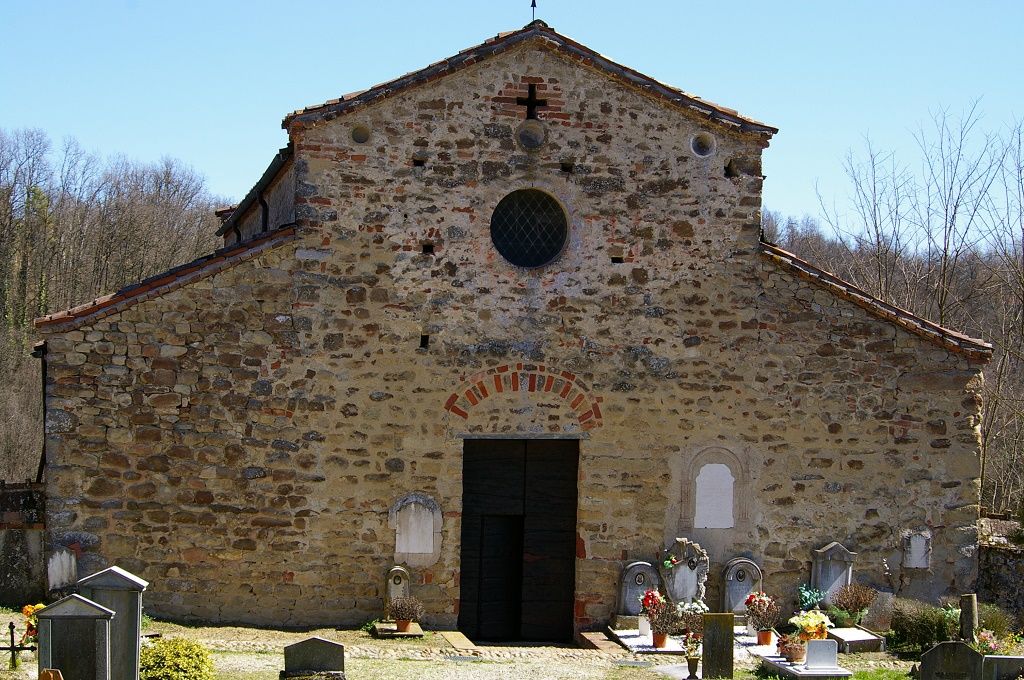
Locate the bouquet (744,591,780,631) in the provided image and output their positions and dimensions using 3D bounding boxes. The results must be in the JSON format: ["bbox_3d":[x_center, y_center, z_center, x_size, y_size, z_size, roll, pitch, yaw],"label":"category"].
[{"bbox_3d":[3.633,3.923,30.900,0.522,0.581,0.480,0,1,-10],"label":"bouquet"}]

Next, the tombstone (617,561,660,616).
[{"bbox_3d":[1.791,3.512,30.050,0.560,0.770,0.260,0,0,-10],"label":"tombstone"}]

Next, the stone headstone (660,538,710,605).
[{"bbox_3d":[2.594,3.475,31.867,0.702,0.977,0.250,0,1,-10],"label":"stone headstone"}]

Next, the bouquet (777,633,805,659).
[{"bbox_3d":[3.490,3.835,26.700,0.340,0.330,0.300,0,0,-10],"label":"bouquet"}]

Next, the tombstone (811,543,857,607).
[{"bbox_3d":[4.902,3.562,32.384,0.670,0.974,0.160,0,1,-10],"label":"tombstone"}]

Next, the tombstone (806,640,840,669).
[{"bbox_3d":[3.751,3.800,25.700,0.390,0.370,0.100,0,0,-10],"label":"tombstone"}]

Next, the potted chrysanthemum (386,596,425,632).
[{"bbox_3d":[-1.440,3.711,28.800,0.500,0.490,0.490,0,0,-10],"label":"potted chrysanthemum"}]

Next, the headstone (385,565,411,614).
[{"bbox_3d":[-1.682,3.693,31.295,0.367,0.742,0.130,0,1,-10],"label":"headstone"}]

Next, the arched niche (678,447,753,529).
[{"bbox_3d":[3.068,2.247,32.272,1.092,1.254,0.100,0,1,-10],"label":"arched niche"}]

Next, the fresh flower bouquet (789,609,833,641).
[{"bbox_3d":[4.145,3.951,29.500,0.600,0.420,0.470,0,1,-10],"label":"fresh flower bouquet"}]

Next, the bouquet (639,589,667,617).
[{"bbox_3d":[1.912,3.573,29.000,0.370,0.380,0.340,0,0,-10],"label":"bouquet"}]

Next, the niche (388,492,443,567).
[{"bbox_3d":[-1.427,2.801,31.519,0.789,1.075,0.100,0,1,-10],"label":"niche"}]

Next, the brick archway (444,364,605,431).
[{"bbox_3d":[0.161,0.840,31.864,2.391,1.003,0.200,0,1,-10],"label":"brick archway"}]

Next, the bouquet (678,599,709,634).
[{"bbox_3d":[2.665,4.056,31.200,0.454,0.513,0.418,0,1,-10],"label":"bouquet"}]

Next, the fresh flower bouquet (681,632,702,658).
[{"bbox_3d":[2.182,3.714,25.900,0.270,0.320,0.250,0,0,-10],"label":"fresh flower bouquet"}]

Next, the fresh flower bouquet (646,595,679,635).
[{"bbox_3d":[2.187,3.983,30.750,0.491,0.535,0.451,0,1,-10],"label":"fresh flower bouquet"}]

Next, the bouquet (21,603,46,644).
[{"bbox_3d":[-5.805,3.446,25.900,0.380,0.510,0.340,0,0,-10],"label":"bouquet"}]

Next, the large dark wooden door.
[{"bbox_3d":[0.099,2.835,30.200,1.680,2.870,0.120,0,0,-10],"label":"large dark wooden door"}]

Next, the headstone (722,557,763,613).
[{"bbox_3d":[3.276,3.504,30.350,0.560,0.790,0.260,0,0,-10],"label":"headstone"}]

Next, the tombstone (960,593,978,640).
[{"bbox_3d":[6.656,4.058,31.000,0.230,0.700,0.190,0,1,-10],"label":"tombstone"}]

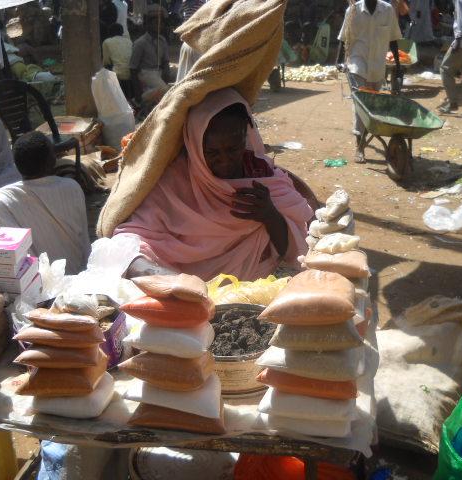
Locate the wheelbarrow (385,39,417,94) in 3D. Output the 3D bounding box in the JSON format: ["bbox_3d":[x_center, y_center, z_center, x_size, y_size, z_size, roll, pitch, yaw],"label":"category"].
[{"bbox_3d":[2.482,-2.631,11.300,0.600,0.800,1.350,4,19,9],"label":"wheelbarrow"}]

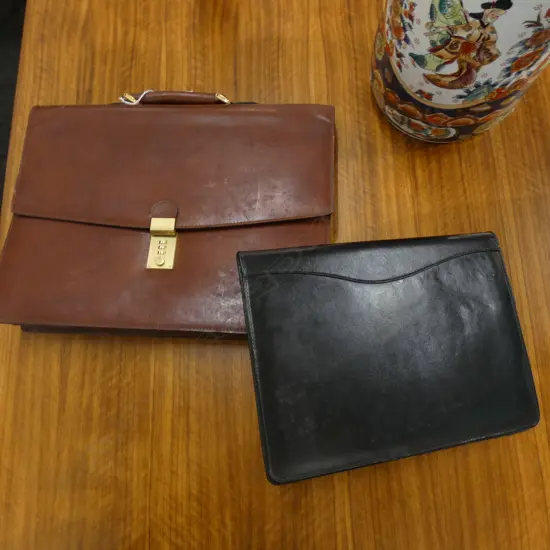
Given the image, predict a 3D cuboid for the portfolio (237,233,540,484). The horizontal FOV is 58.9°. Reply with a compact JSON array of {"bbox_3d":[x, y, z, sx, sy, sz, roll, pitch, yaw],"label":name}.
[{"bbox_3d":[0.146,0.085,0.599,0.362,0.024,0.262,-6,78,-15],"label":"portfolio"}]

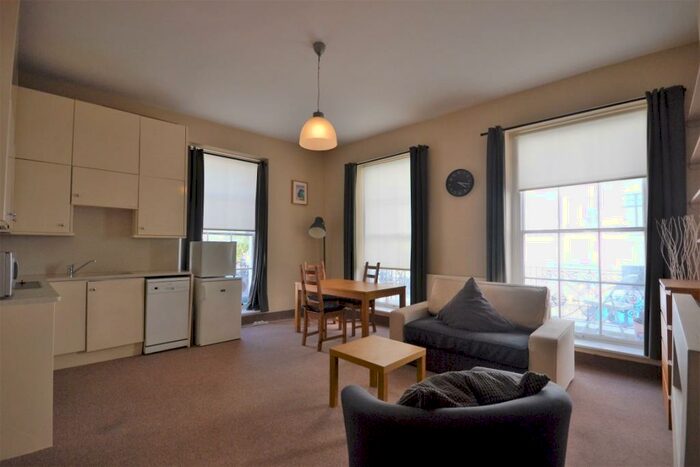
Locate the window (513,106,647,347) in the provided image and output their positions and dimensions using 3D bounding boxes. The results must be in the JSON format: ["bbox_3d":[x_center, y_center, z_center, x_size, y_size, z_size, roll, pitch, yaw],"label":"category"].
[{"bbox_3d":[2.391,-0.044,3.147,1.150,2.370,0.150,-2,-3,41],"label":"window"}]

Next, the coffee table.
[{"bbox_3d":[0.239,1.153,2.328,0.550,0.450,0.550,2,-3,-45],"label":"coffee table"}]

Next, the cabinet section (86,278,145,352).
[{"bbox_3d":[-2.748,0.890,3.431,0.492,0.727,0.570,2,-3,-40],"label":"cabinet section"}]

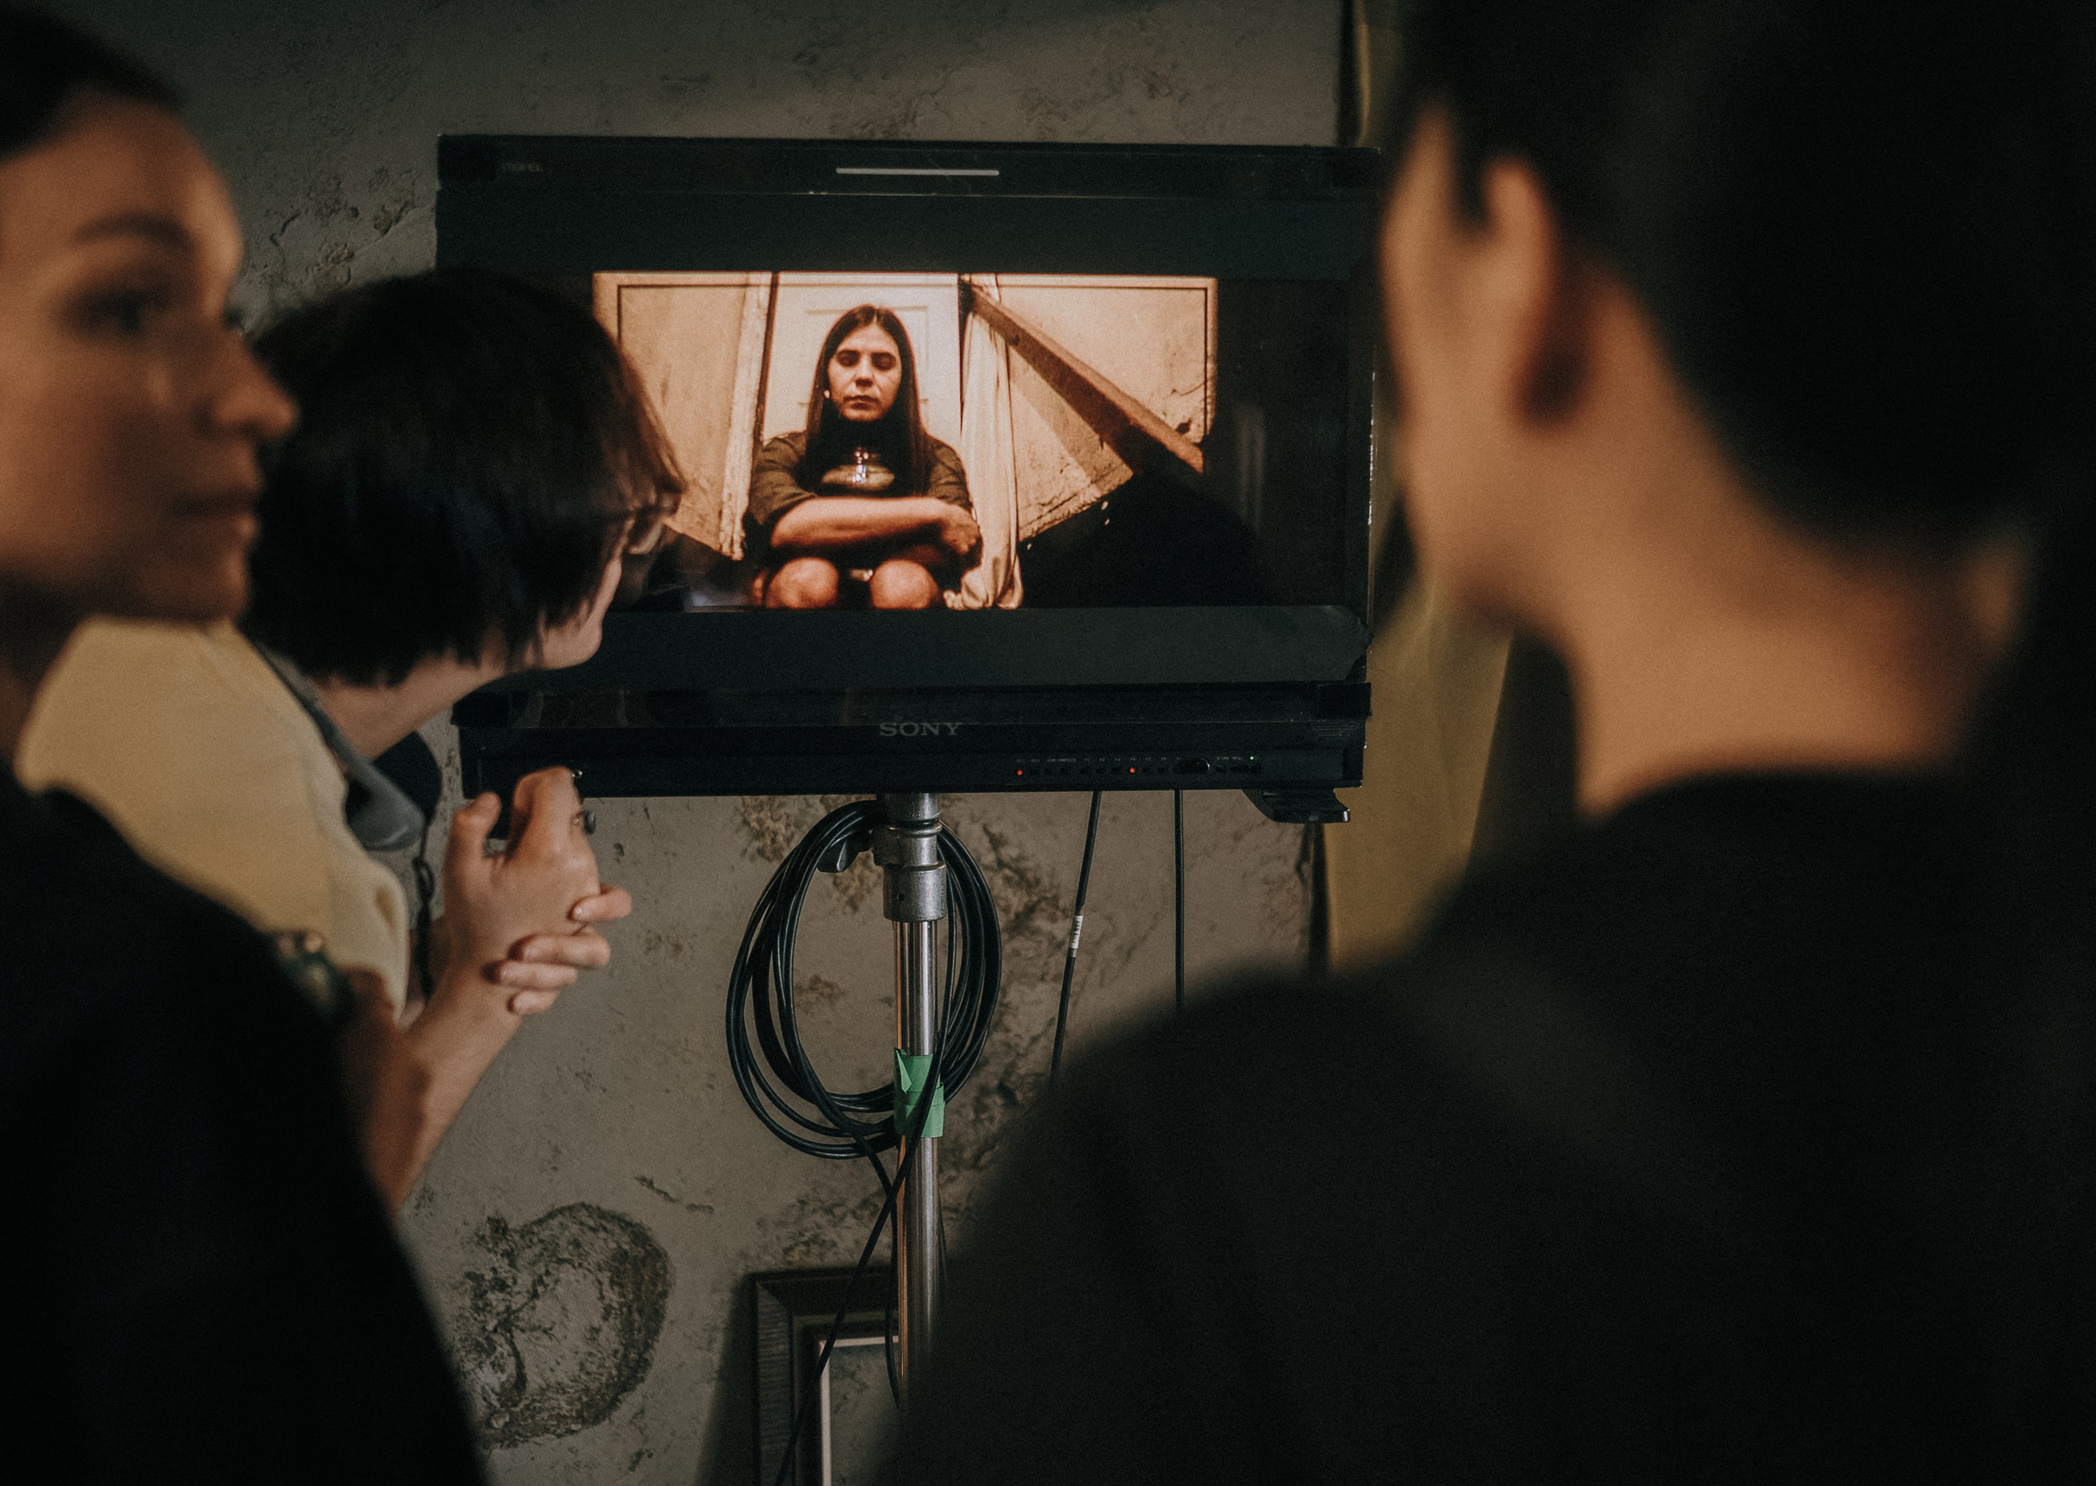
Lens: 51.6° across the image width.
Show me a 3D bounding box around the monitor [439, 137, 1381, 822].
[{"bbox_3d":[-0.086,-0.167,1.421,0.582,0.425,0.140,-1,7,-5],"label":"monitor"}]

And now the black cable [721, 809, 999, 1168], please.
[{"bbox_3d":[-0.131,0.168,1.530,0.190,0.255,0.070,-1,7,-5],"label":"black cable"}]

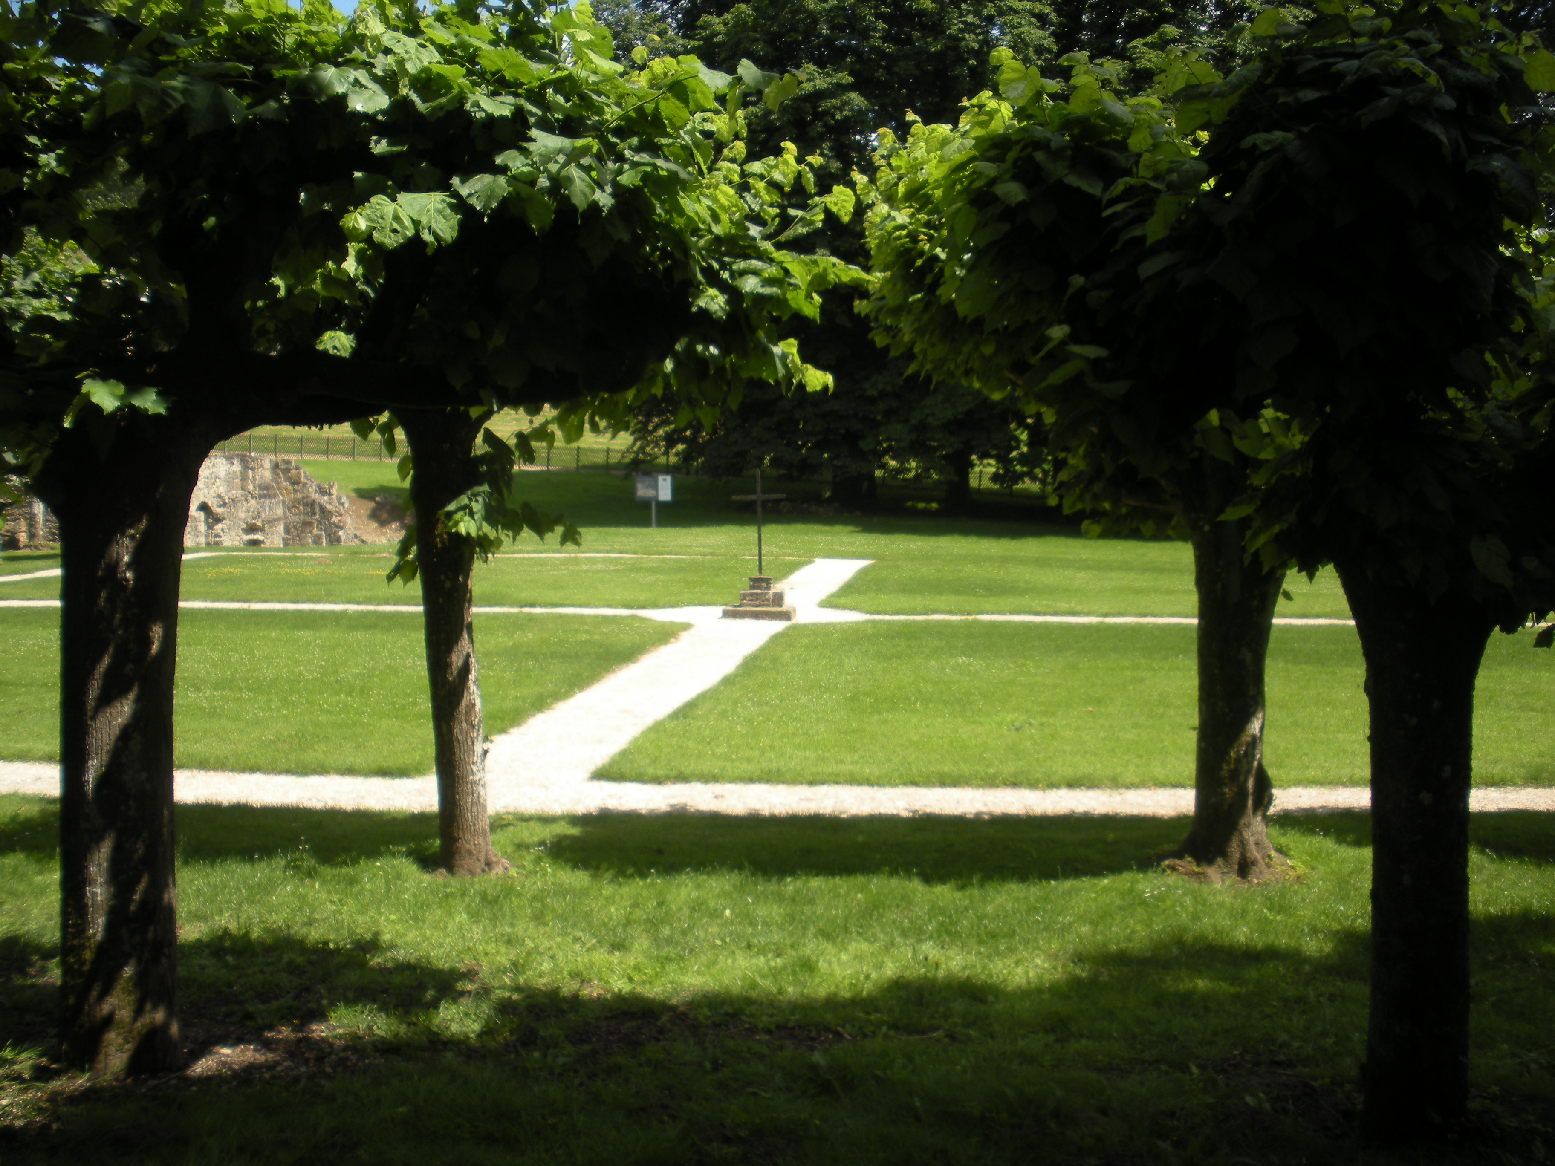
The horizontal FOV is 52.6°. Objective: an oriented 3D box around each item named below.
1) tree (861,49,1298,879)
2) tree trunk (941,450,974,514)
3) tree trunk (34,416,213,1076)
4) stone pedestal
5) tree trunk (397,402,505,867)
[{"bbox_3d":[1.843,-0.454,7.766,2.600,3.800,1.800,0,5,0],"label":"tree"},{"bbox_3d":[5.481,-3.064,47.845,0.900,1.950,0.850,0,5,0],"label":"tree trunk"},{"bbox_3d":[-2.215,0.538,5.295,0.530,2.170,0.480,0,5,0],"label":"tree trunk"},{"bbox_3d":[-0.247,0.179,20.590,0.880,0.520,0.880,1,5,9],"label":"stone pedestal"},{"bbox_3d":[-1.607,0.287,7.674,0.460,2.240,0.400,0,5,0],"label":"tree trunk"}]

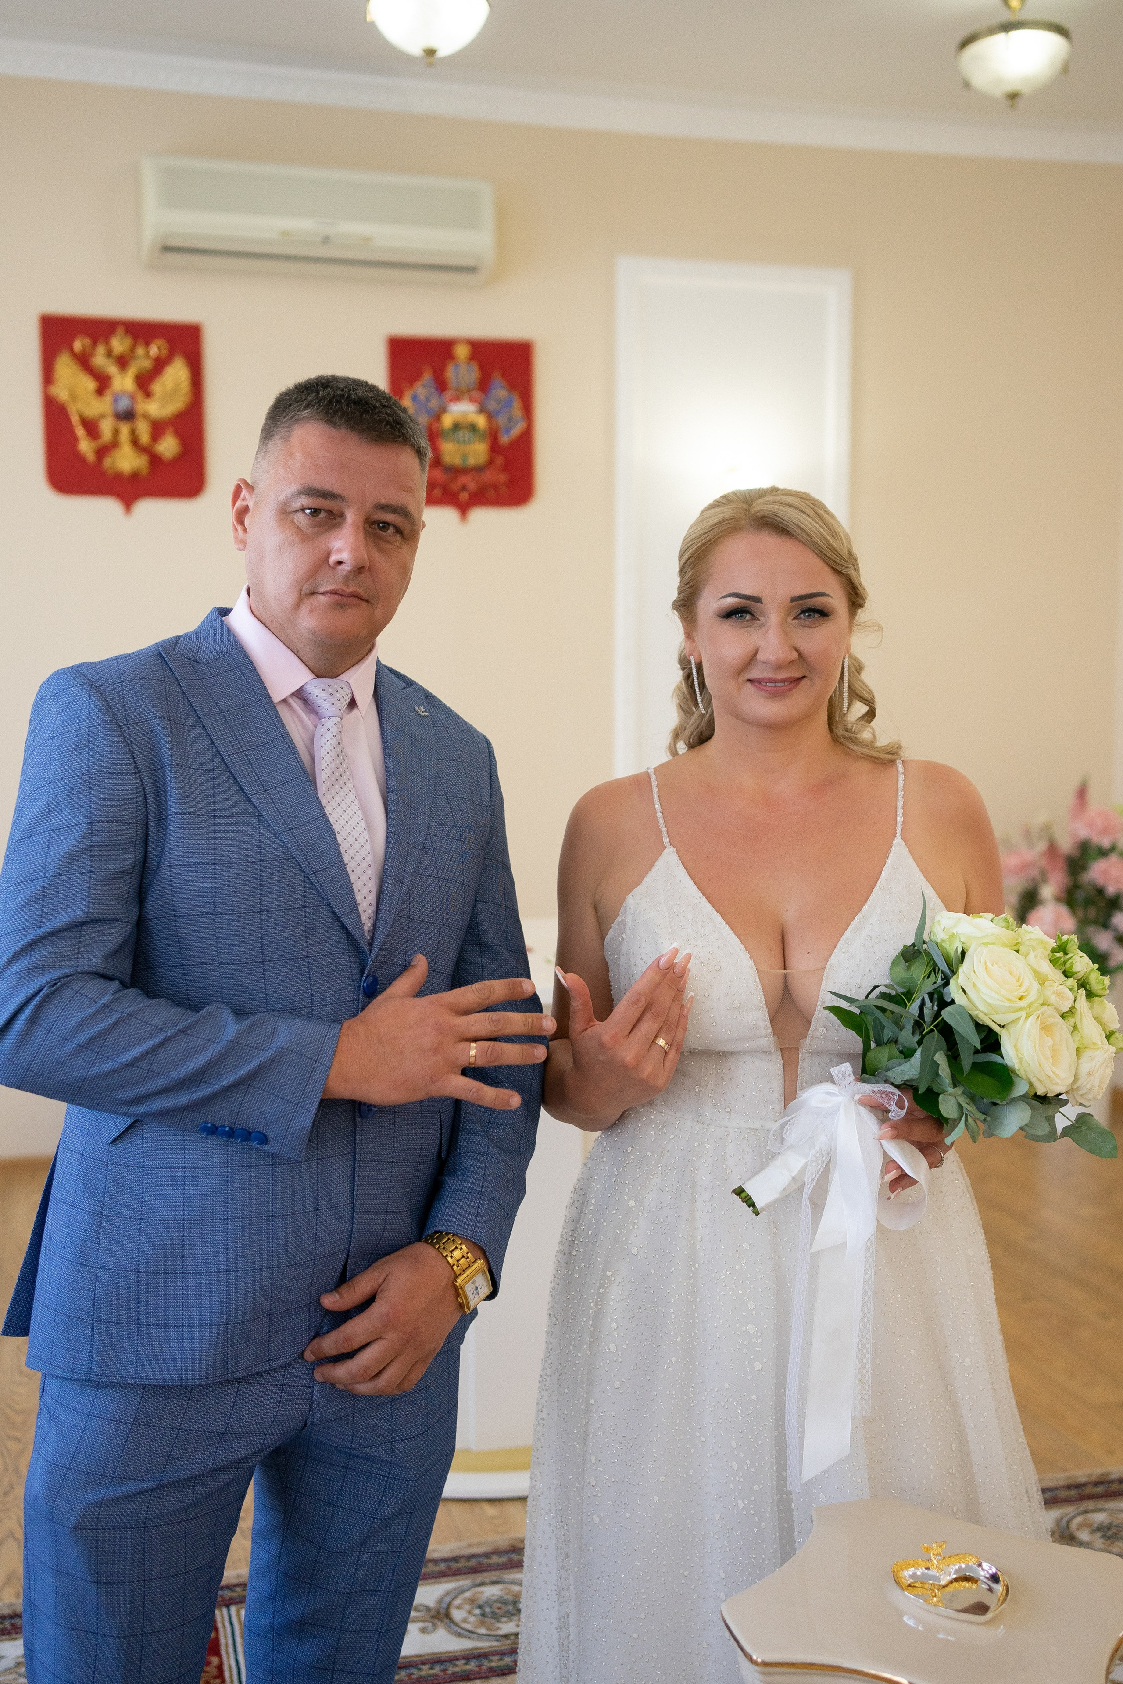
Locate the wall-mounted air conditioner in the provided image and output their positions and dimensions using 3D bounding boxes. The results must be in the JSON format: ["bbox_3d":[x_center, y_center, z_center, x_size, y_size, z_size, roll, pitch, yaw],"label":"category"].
[{"bbox_3d":[-0.710,-1.819,4.804,1.004,0.270,0.200,-2,7,-15],"label":"wall-mounted air conditioner"}]

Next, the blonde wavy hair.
[{"bbox_3d":[0.219,-0.210,1.600,0.225,0.260,0.240,1,7,7],"label":"blonde wavy hair"}]

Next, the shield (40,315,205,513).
[{"bbox_3d":[-1.280,-1.246,4.803,0.452,0.550,0.040,-2,7,-15],"label":"shield"}]

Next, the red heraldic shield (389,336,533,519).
[{"bbox_3d":[-0.306,-1.271,5.060,0.450,0.538,0.040,-2,7,-15],"label":"red heraldic shield"}]

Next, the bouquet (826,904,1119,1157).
[{"bbox_3d":[0.373,0.170,1.480,0.210,0.260,0.250,-37,7,31],"label":"bouquet"}]

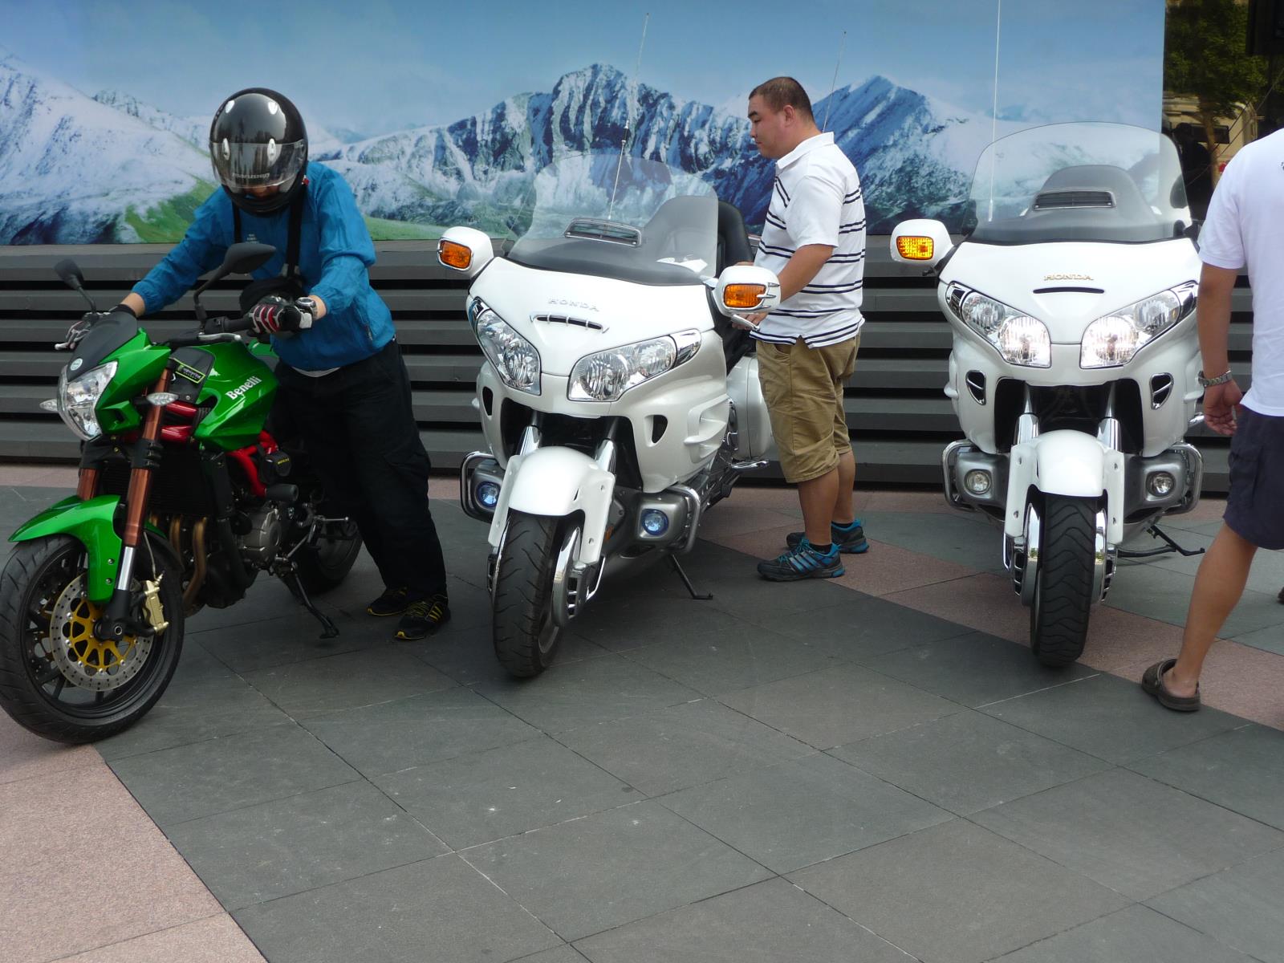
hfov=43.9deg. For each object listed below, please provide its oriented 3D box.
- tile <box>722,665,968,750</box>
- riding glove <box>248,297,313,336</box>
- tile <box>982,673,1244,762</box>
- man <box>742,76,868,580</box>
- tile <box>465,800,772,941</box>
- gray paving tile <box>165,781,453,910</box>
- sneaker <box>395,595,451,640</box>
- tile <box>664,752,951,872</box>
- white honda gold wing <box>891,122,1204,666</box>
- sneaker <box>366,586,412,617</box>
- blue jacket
[{"bbox_3d":[0.524,0.609,4.287,0.497,0.025,0.497,-9,14,-31],"label":"tile"},{"bbox_3d":[-0.969,-0.445,4.290,0.110,0.105,0.150,10,16,44],"label":"riding glove"},{"bbox_3d":[1.217,0.625,4.133,0.500,0.030,0.500,-9,14,-31],"label":"tile"},{"bbox_3d":[0.568,-0.544,5.569,0.420,1.710,0.520,-1,12,3],"label":"man"},{"bbox_3d":[-0.059,0.802,3.291,0.488,0.030,0.488,-9,13,-31],"label":"tile"},{"bbox_3d":[-0.731,0.790,3.451,0.488,0.030,0.488,-9,13,-31],"label":"gray paving tile"},{"bbox_3d":[-0.682,0.419,5.052,0.105,0.110,0.285,5,13,28],"label":"sneaker"},{"bbox_3d":[0.366,0.755,3.625,0.500,0.030,0.500,-9,14,-31],"label":"tile"},{"bbox_3d":[1.429,-0.407,5.243,1.030,1.470,2.600,2,12,17],"label":"white honda gold wing"},{"bbox_3d":[-0.788,0.369,5.306,0.285,0.110,0.105,-11,15,-39],"label":"sneaker"},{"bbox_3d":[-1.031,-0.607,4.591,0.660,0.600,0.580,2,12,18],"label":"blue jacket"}]

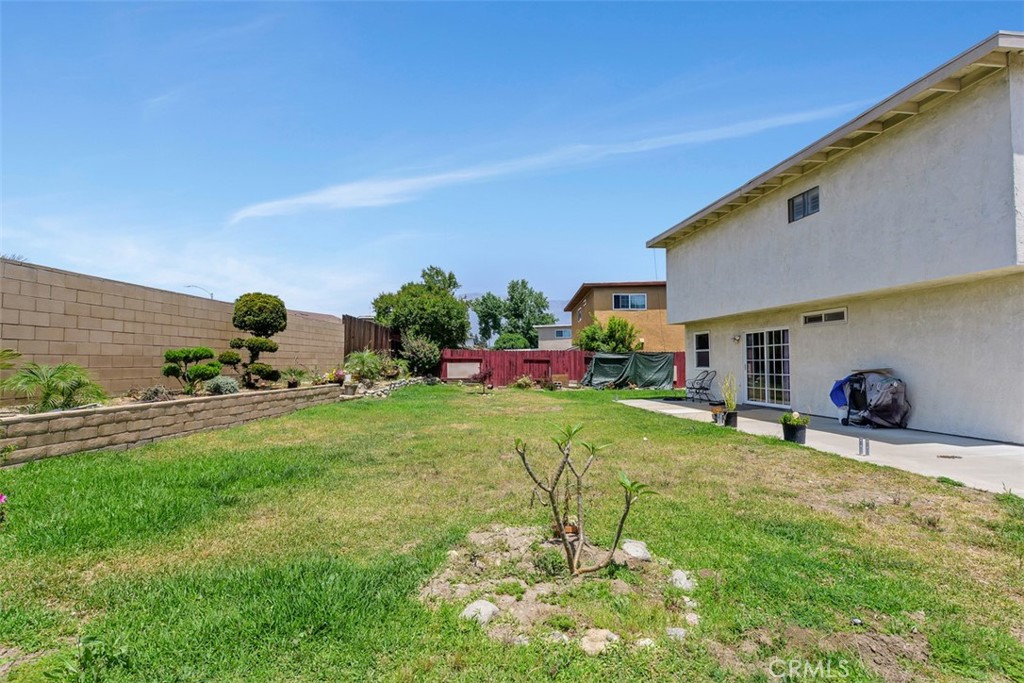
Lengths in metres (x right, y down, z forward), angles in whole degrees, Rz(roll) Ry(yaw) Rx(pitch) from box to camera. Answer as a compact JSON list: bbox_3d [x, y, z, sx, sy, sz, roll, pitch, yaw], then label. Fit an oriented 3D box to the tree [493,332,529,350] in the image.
[{"bbox_3d":[0.000,1.135,35.000,2.900,3.400,2.900,0,-3,2],"label":"tree"}]

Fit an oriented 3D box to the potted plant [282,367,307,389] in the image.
[{"bbox_3d":[-5.831,0.965,12.200,0.560,0.580,0.560,0,-2,3],"label":"potted plant"}]

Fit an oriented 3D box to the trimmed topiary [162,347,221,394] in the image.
[{"bbox_3d":[-6.268,0.567,8.900,0.880,0.940,1.000,0,-2,3],"label":"trimmed topiary"}]

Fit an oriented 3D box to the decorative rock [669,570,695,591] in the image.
[{"bbox_3d":[0.891,1.250,2.400,0.120,0.080,0.100,0,-3,0],"label":"decorative rock"}]

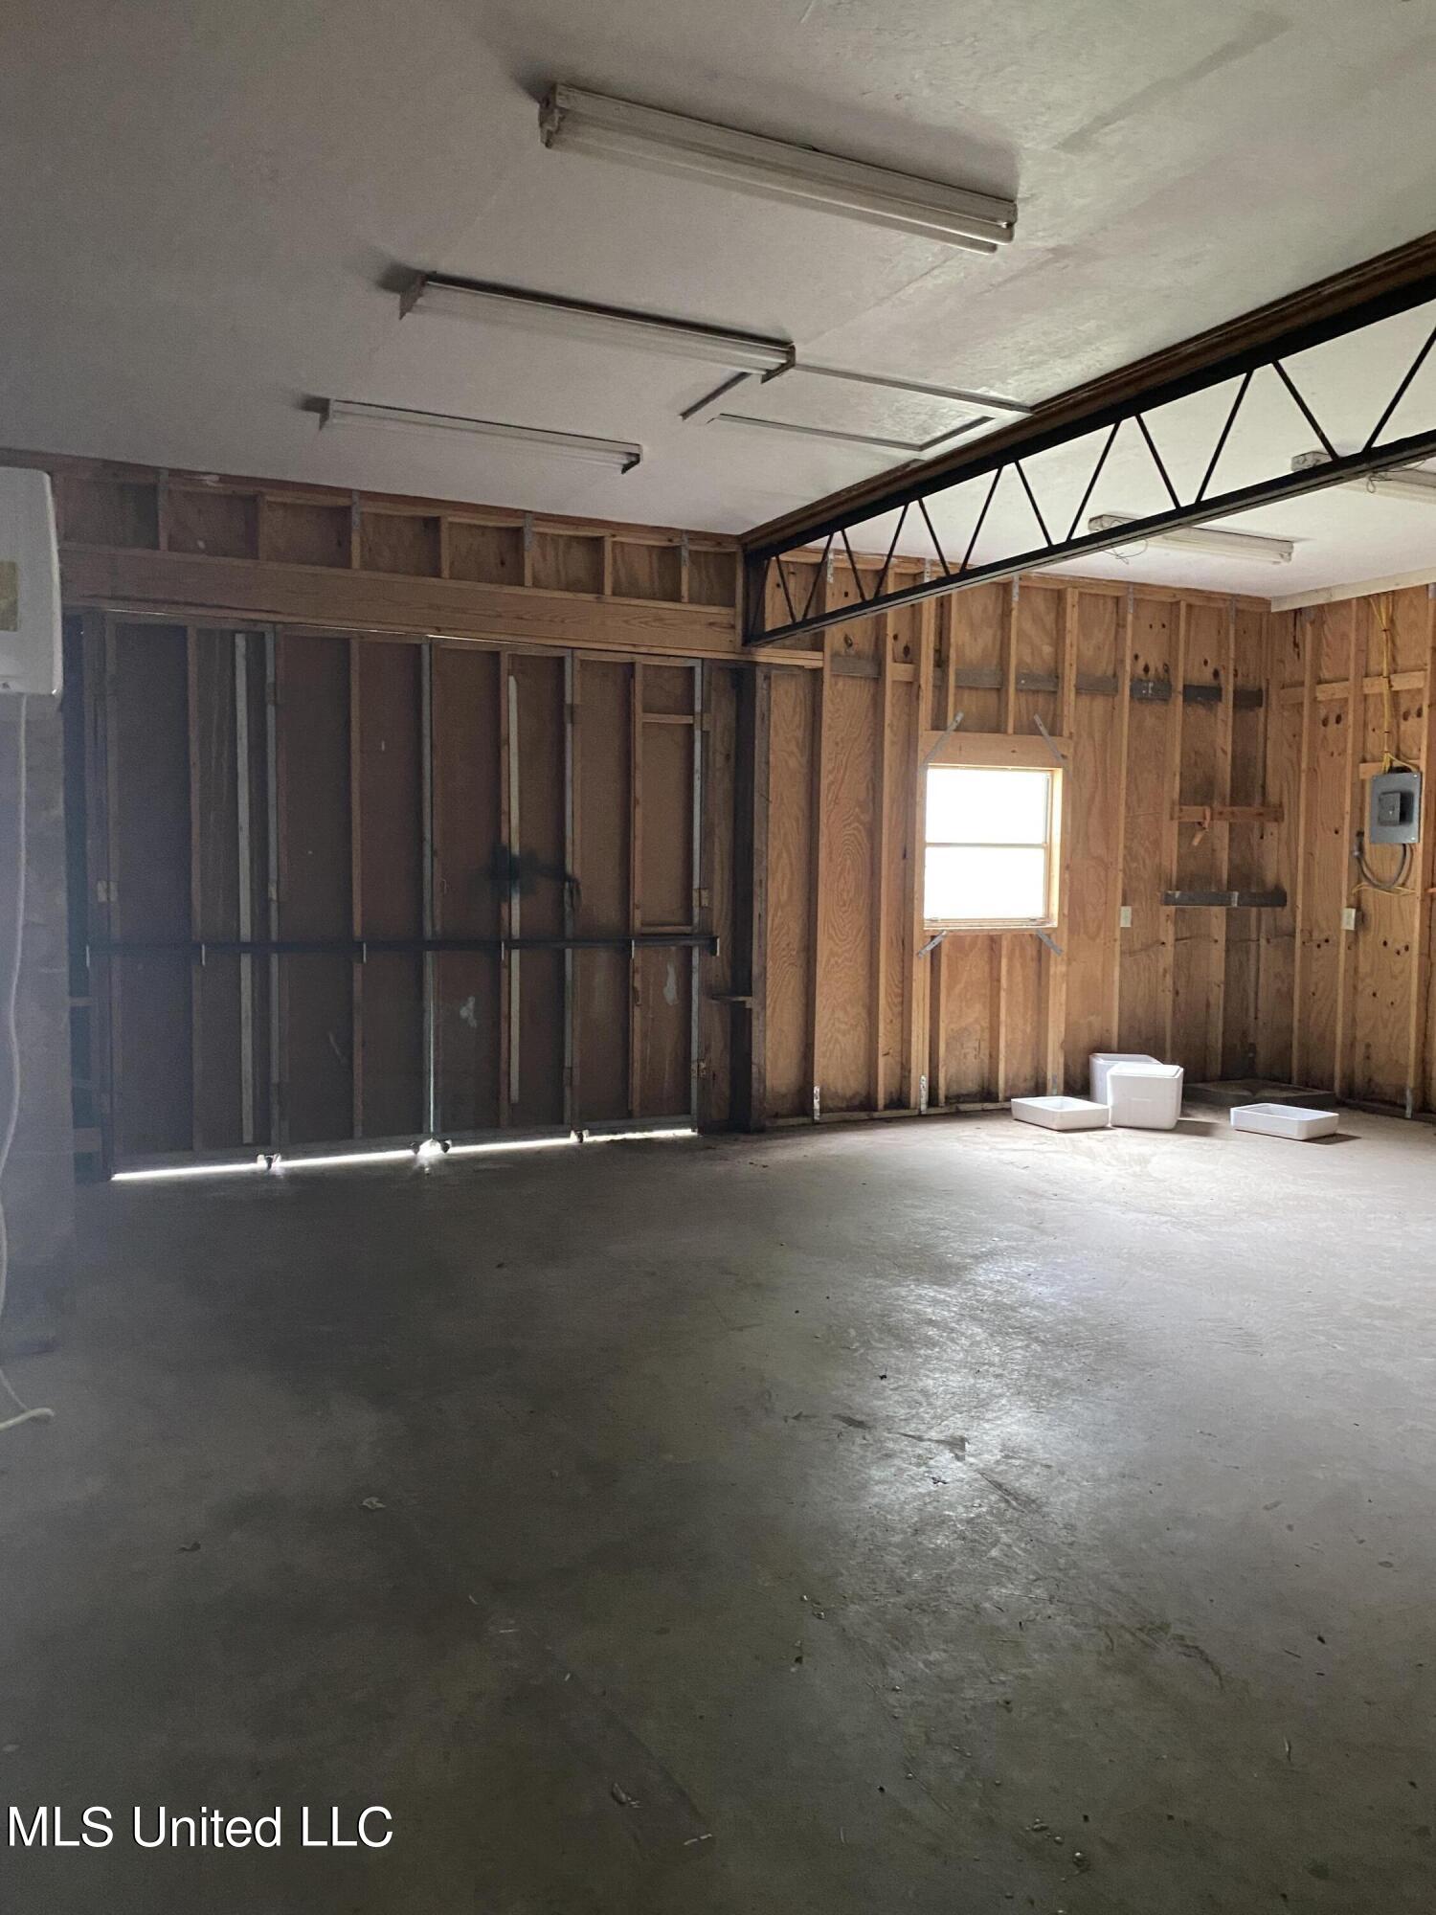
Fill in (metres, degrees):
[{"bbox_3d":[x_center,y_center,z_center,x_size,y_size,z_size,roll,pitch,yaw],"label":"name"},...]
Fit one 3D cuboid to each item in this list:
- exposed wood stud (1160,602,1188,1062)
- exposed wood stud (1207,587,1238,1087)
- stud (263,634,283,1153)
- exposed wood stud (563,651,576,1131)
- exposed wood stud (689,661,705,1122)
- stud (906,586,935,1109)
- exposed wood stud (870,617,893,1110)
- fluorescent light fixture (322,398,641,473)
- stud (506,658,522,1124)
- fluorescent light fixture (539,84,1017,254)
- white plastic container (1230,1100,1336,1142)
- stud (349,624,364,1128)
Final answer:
[{"bbox_3d":[2.756,-0.670,8.757,0.040,2.928,0.089,-1,5,-26],"label":"exposed wood stud"},{"bbox_3d":[3.133,-0.689,8.965,0.038,2.940,0.089,-2,4,-27],"label":"exposed wood stud"},{"bbox_3d":[-1.993,-0.299,6.428,0.038,2.297,0.089,-2,4,-27],"label":"stud"},{"bbox_3d":[-0.729,-0.312,7.113,0.040,2.345,0.089,-1,5,-26],"label":"exposed wood stud"},{"bbox_3d":[-0.127,-0.330,7.403,0.041,2.341,0.089,-1,4,-26],"label":"exposed wood stud"},{"bbox_3d":[1.125,-0.635,7.989,0.089,2.968,0.089,-1,4,-26],"label":"stud"},{"bbox_3d":[0.901,-0.637,7.880,0.038,2.954,0.089,-1,4,-26],"label":"exposed wood stud"},{"bbox_3d":[-0.888,-1.988,5.513,1.220,0.070,0.175,-1,5,-26],"label":"fluorescent light fixture"},{"bbox_3d":[-0.993,-0.315,6.931,0.040,2.086,0.070,-2,4,-27],"label":"stud"},{"bbox_3d":[0.183,-1.848,3.424,1.235,0.098,0.115,-2,4,-27],"label":"fluorescent light fixture"},{"bbox_3d":[2.981,0.863,7.558,0.330,0.102,0.405,-3,5,-36],"label":"white plastic container"},{"bbox_3d":[-1.664,-0.313,6.593,0.038,2.284,0.089,-2,4,-27],"label":"stud"}]

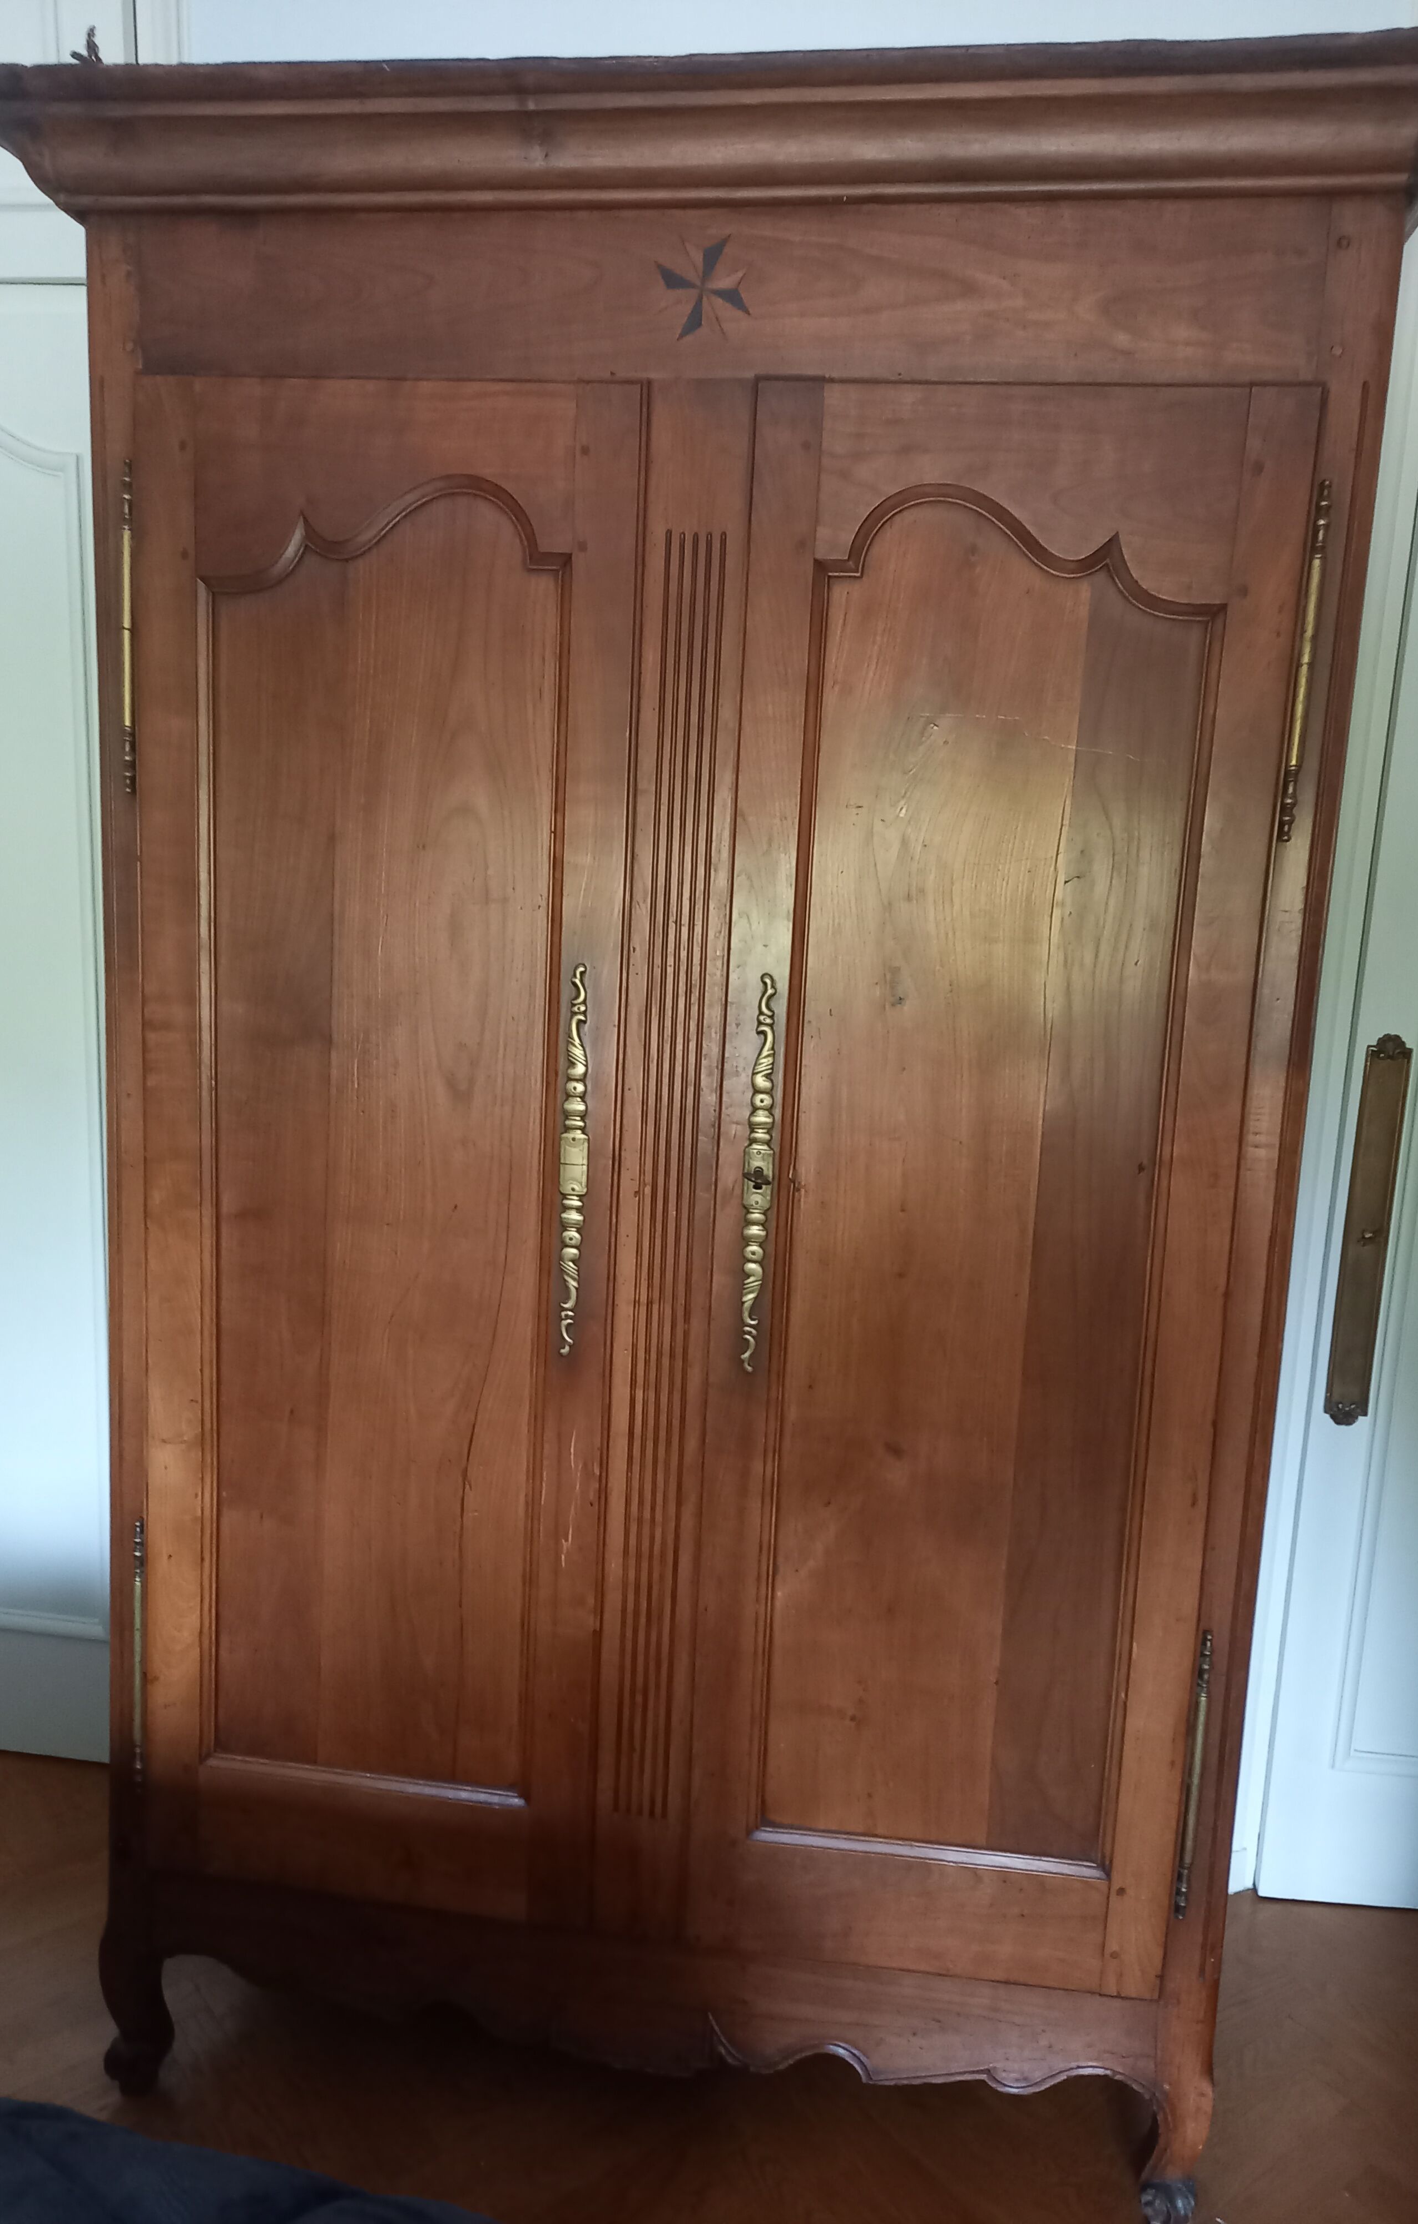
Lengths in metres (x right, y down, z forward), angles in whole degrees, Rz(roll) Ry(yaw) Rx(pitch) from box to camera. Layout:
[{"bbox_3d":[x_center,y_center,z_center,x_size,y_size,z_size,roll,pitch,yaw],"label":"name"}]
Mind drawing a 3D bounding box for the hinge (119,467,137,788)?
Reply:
[{"bbox_3d":[-0.570,-0.472,1.573,0.014,0.318,0.017,4,9,7],"label":"hinge"}]

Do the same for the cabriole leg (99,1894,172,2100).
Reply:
[{"bbox_3d":[-0.644,0.998,1.837,0.077,0.248,0.085,4,9,7],"label":"cabriole leg"}]

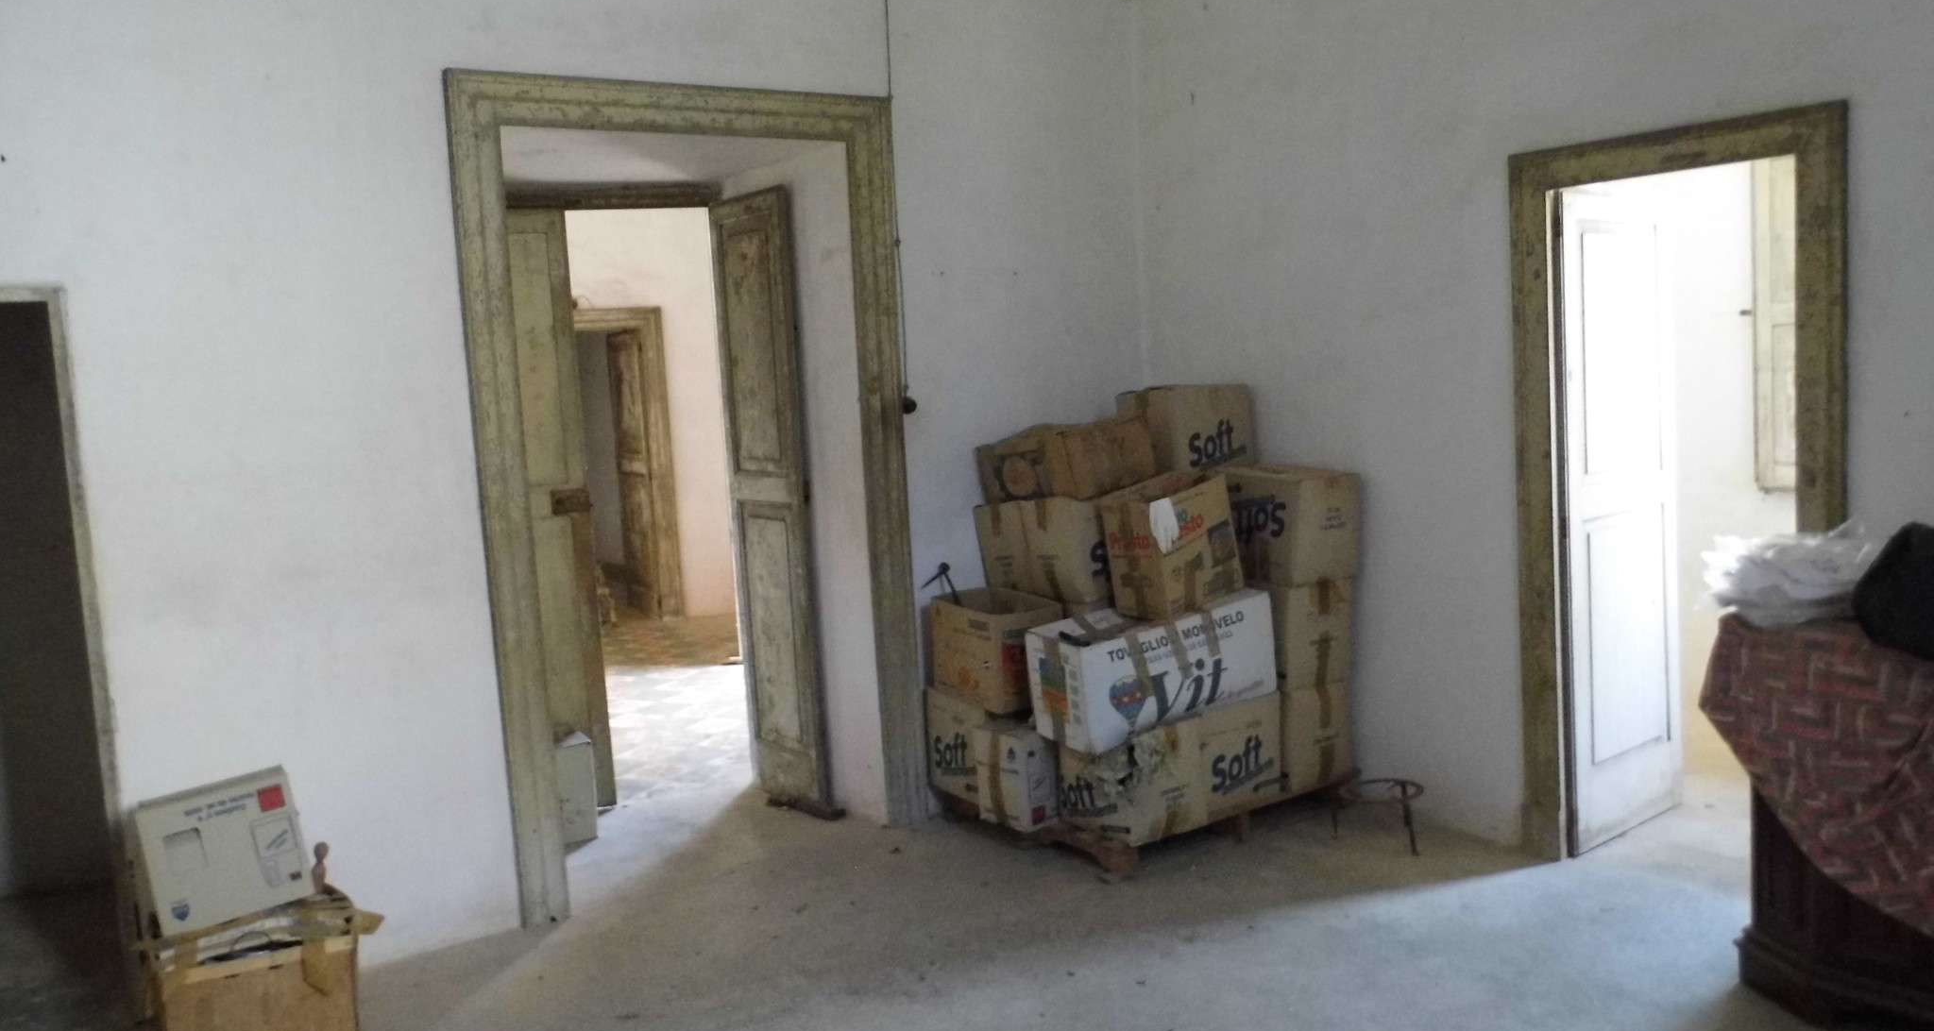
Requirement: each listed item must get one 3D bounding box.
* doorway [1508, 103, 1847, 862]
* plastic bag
[{"bbox_3d":[2.041,0.008,4.007,0.170,2.170,0.941,-7,7,-34],"label":"doorway"},{"bbox_3d":[2.031,0.135,3.435,0.370,0.200,0.280,0,6,29],"label":"plastic bag"}]

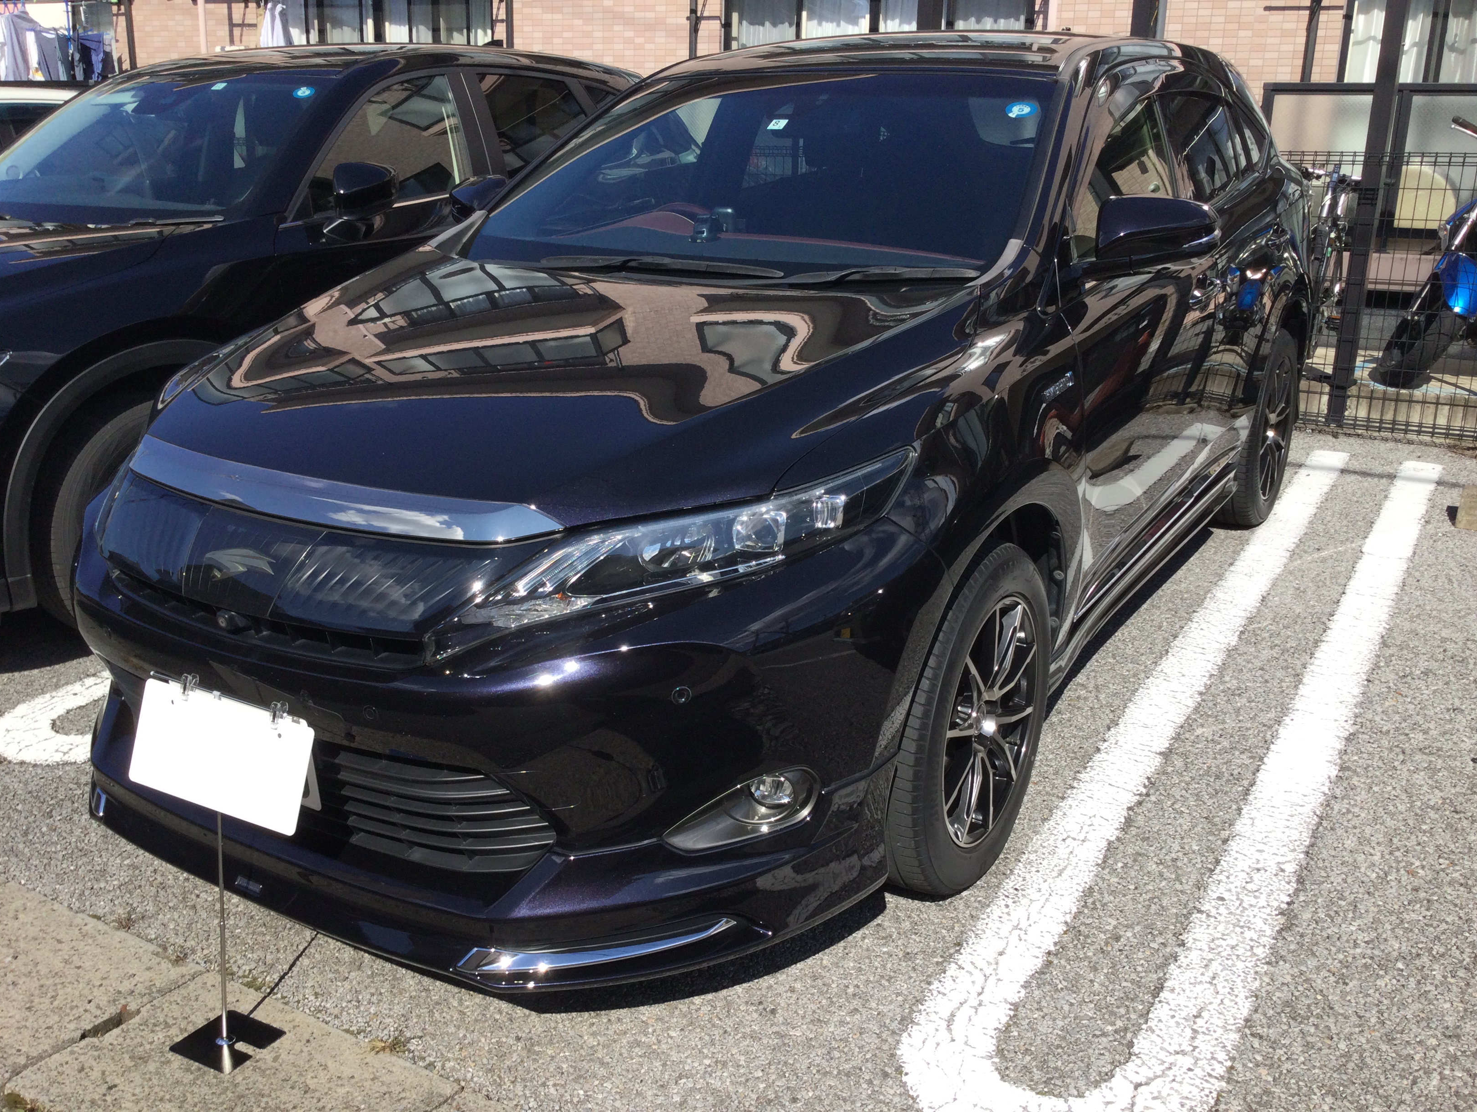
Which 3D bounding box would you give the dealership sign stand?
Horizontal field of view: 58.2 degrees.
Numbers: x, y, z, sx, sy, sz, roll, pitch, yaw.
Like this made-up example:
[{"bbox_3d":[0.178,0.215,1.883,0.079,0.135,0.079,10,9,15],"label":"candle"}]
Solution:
[{"bbox_3d":[-0.800,0.509,2.124,0.335,0.635,0.210,9,18,25],"label":"dealership sign stand"}]

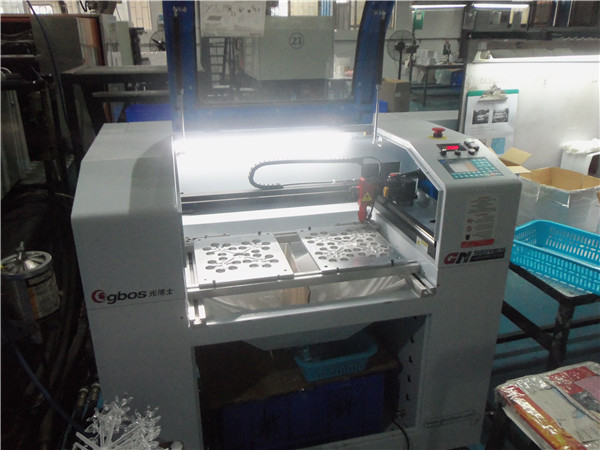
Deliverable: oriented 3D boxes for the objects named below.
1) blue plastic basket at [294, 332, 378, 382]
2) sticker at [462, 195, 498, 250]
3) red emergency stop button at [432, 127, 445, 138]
[{"bbox_3d":[0.088,0.424,1.673,0.280,0.100,0.270,-6,21,-15],"label":"blue plastic basket"},{"bbox_3d":[0.515,-0.009,1.379,0.101,0.154,0.002,-5,21,-13],"label":"sticker"},{"bbox_3d":[0.446,-0.296,1.561,0.040,0.032,0.040,-5,21,-13],"label":"red emergency stop button"}]

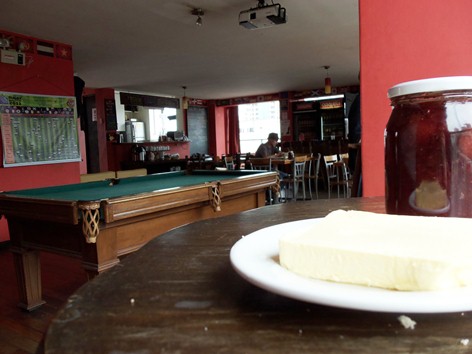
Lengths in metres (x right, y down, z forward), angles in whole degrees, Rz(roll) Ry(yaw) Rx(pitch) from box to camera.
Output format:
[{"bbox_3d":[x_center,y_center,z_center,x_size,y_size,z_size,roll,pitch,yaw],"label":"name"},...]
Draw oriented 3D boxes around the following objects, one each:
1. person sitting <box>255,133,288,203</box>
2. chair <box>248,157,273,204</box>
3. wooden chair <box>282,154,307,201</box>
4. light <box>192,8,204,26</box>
[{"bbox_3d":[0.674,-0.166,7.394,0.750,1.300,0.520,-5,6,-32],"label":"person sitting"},{"bbox_3d":[0.569,0.068,7.293,0.430,0.860,0.470,1,6,37],"label":"chair"},{"bbox_3d":[1.050,0.029,7.530,0.470,0.860,0.430,1,6,36],"label":"wooden chair"},{"bbox_3d":[-0.400,-1.697,4.259,0.130,0.160,0.130,-2,5,0],"label":"light"}]

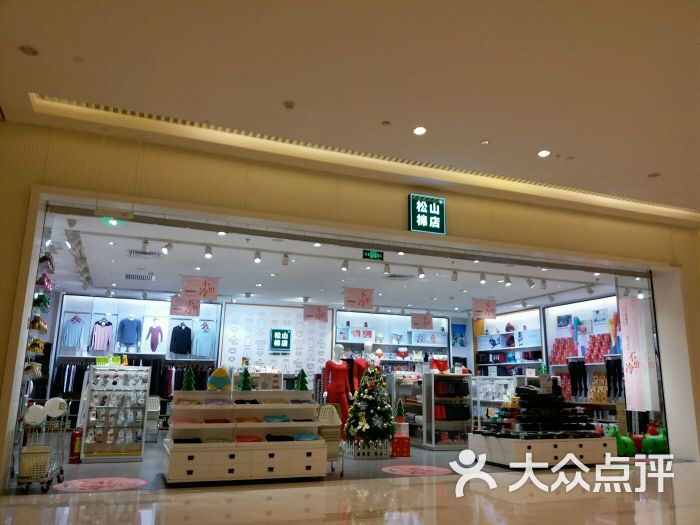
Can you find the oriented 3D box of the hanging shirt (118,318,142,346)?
[{"bbox_3d":[-5.137,1.638,13.258,0.524,0.650,0.218,6,-13,-21],"label":"hanging shirt"}]

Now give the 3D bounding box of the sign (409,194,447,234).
[{"bbox_3d":[1.183,-0.721,8.686,0.590,0.580,0.110,6,-13,-21],"label":"sign"}]

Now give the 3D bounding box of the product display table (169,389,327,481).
[{"bbox_3d":[-1.431,2.329,7.688,1.984,1.129,1.139,6,-13,-21],"label":"product display table"}]

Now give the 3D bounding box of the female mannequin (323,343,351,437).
[{"bbox_3d":[-0.205,2.466,10.560,0.460,1.857,0.315,6,-13,-21],"label":"female mannequin"}]

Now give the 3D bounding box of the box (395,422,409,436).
[{"bbox_3d":[0.796,2.744,9.321,0.262,0.216,0.254,6,-13,-21],"label":"box"}]

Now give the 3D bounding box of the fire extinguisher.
[{"bbox_3d":[-4.183,2.813,8.696,0.170,0.530,0.160,11,-16,-38],"label":"fire extinguisher"}]

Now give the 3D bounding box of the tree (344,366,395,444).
[{"bbox_3d":[0.370,2.718,10.398,1.000,1.500,1.000,1,-12,0],"label":"tree"}]

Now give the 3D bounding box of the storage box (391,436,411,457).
[{"bbox_3d":[0.863,3.341,10.300,0.340,0.335,0.330,5,-13,-18],"label":"storage box"}]

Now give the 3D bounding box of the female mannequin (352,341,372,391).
[{"bbox_3d":[0.323,2.438,10.512,0.460,1.863,0.315,6,-13,-21],"label":"female mannequin"}]

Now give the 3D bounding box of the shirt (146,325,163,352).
[{"bbox_3d":[-4.640,1.801,13.424,0.370,0.657,0.145,6,-13,-21],"label":"shirt"}]

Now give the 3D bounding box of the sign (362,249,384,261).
[{"bbox_3d":[0.366,-0.111,8.744,0.360,0.145,0.040,6,-13,-21],"label":"sign"}]

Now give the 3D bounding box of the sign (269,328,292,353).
[{"bbox_3d":[-1.835,2.087,15.127,0.520,0.520,0.090,6,-13,-21],"label":"sign"}]

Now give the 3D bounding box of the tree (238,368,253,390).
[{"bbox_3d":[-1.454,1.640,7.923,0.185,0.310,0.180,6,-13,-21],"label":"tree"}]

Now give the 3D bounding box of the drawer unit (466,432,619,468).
[{"bbox_3d":[2.979,2.903,8.831,1.912,0.417,1.113,6,-13,-21],"label":"drawer unit"}]

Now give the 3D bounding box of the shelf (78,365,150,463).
[{"bbox_3d":[-3.459,2.242,8.408,0.806,1.307,0.545,6,-13,-21],"label":"shelf"}]

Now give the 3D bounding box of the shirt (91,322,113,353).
[{"bbox_3d":[-5.710,1.711,13.014,0.464,0.705,0.145,6,-13,-21],"label":"shirt"}]

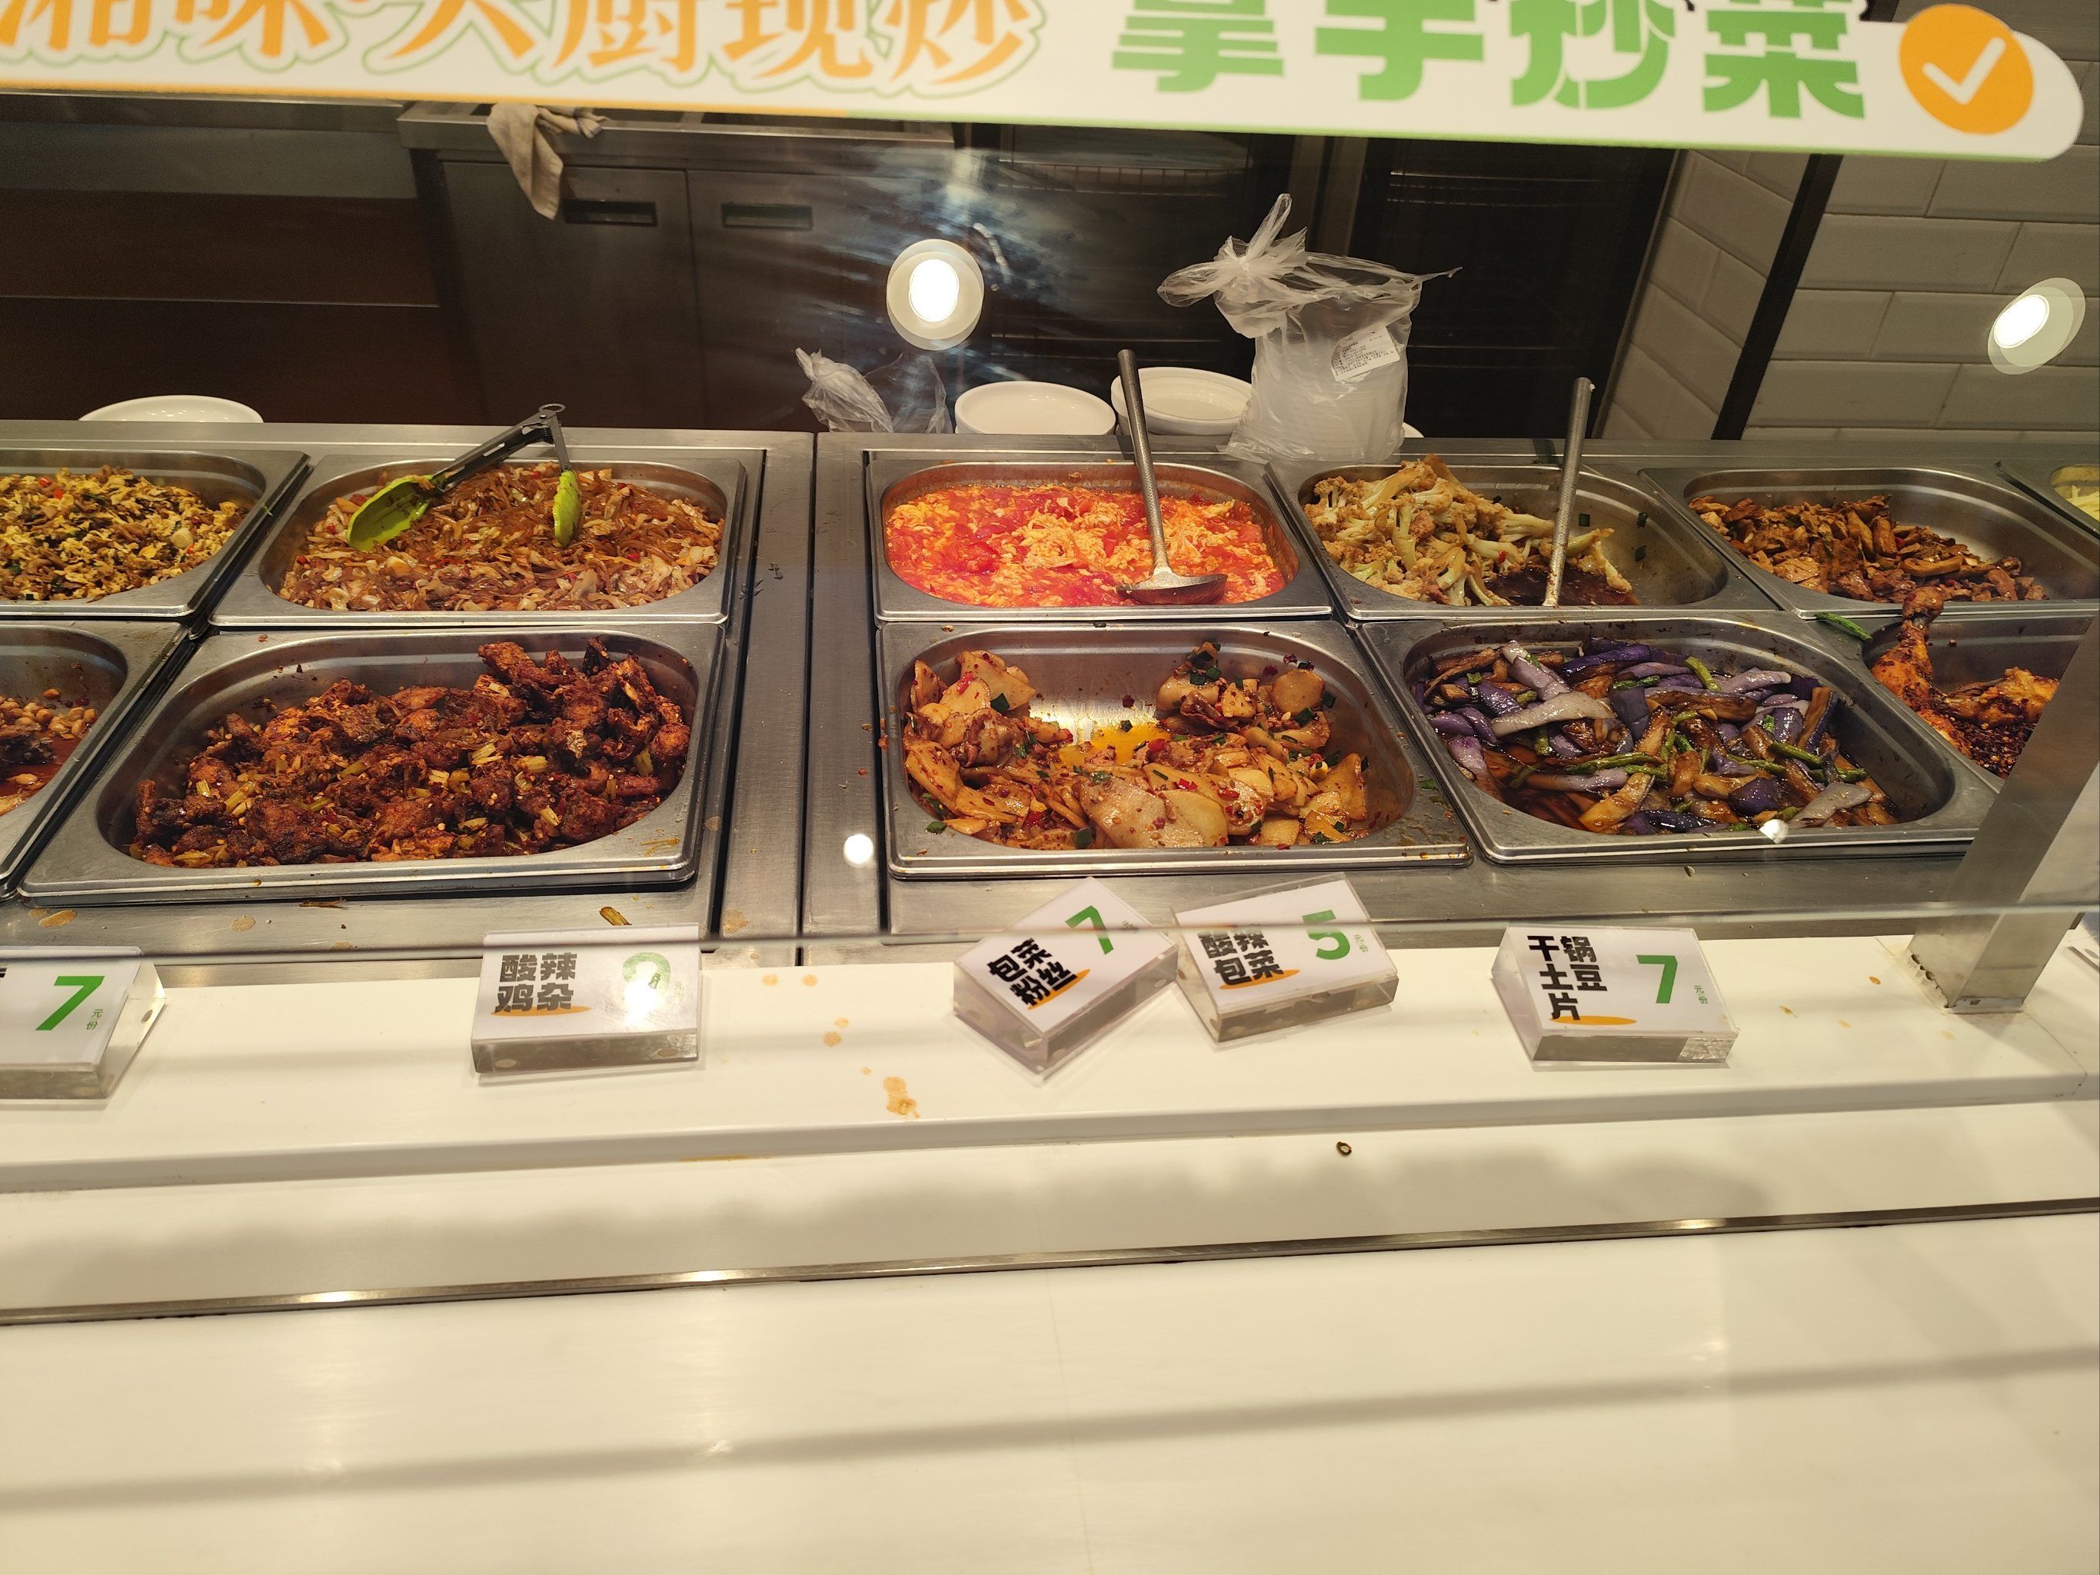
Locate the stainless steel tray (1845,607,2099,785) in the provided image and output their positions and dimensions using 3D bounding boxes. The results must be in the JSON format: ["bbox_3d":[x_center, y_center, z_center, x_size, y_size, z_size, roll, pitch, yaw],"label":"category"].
[{"bbox_3d":[0.730,-0.020,0.961,0.325,0.075,0.265,-1,36,-7],"label":"stainless steel tray"}]

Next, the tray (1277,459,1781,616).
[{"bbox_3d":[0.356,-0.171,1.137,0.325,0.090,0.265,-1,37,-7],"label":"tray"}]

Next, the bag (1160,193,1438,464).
[{"bbox_3d":[0.209,-0.402,1.208,0.245,0.215,0.160,-1,36,-7],"label":"bag"}]

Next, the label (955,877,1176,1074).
[{"bbox_3d":[0.009,0.089,0.687,0.061,0.032,0.099,32,45,32],"label":"label"}]

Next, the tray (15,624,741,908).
[{"bbox_3d":[-0.364,0.001,0.835,0.325,0.075,0.265,-1,36,-7],"label":"tray"}]

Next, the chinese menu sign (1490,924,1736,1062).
[{"bbox_3d":[0.283,0.103,0.698,0.099,0.032,0.061,1,37,-5],"label":"chinese menu sign"}]

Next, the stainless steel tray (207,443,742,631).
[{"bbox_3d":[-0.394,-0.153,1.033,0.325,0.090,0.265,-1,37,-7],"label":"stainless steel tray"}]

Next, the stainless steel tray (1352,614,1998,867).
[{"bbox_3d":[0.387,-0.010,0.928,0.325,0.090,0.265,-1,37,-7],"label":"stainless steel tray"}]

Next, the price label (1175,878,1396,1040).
[{"bbox_3d":[0.118,0.085,0.704,0.099,0.032,0.061,-9,39,-17],"label":"price label"}]

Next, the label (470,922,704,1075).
[{"bbox_3d":[-0.210,0.095,0.641,0.095,0.032,0.059,-2,37,-8],"label":"label"}]

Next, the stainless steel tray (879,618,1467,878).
[{"bbox_3d":[0.058,-0.007,0.882,0.325,0.075,0.265,-1,36,-7],"label":"stainless steel tray"}]

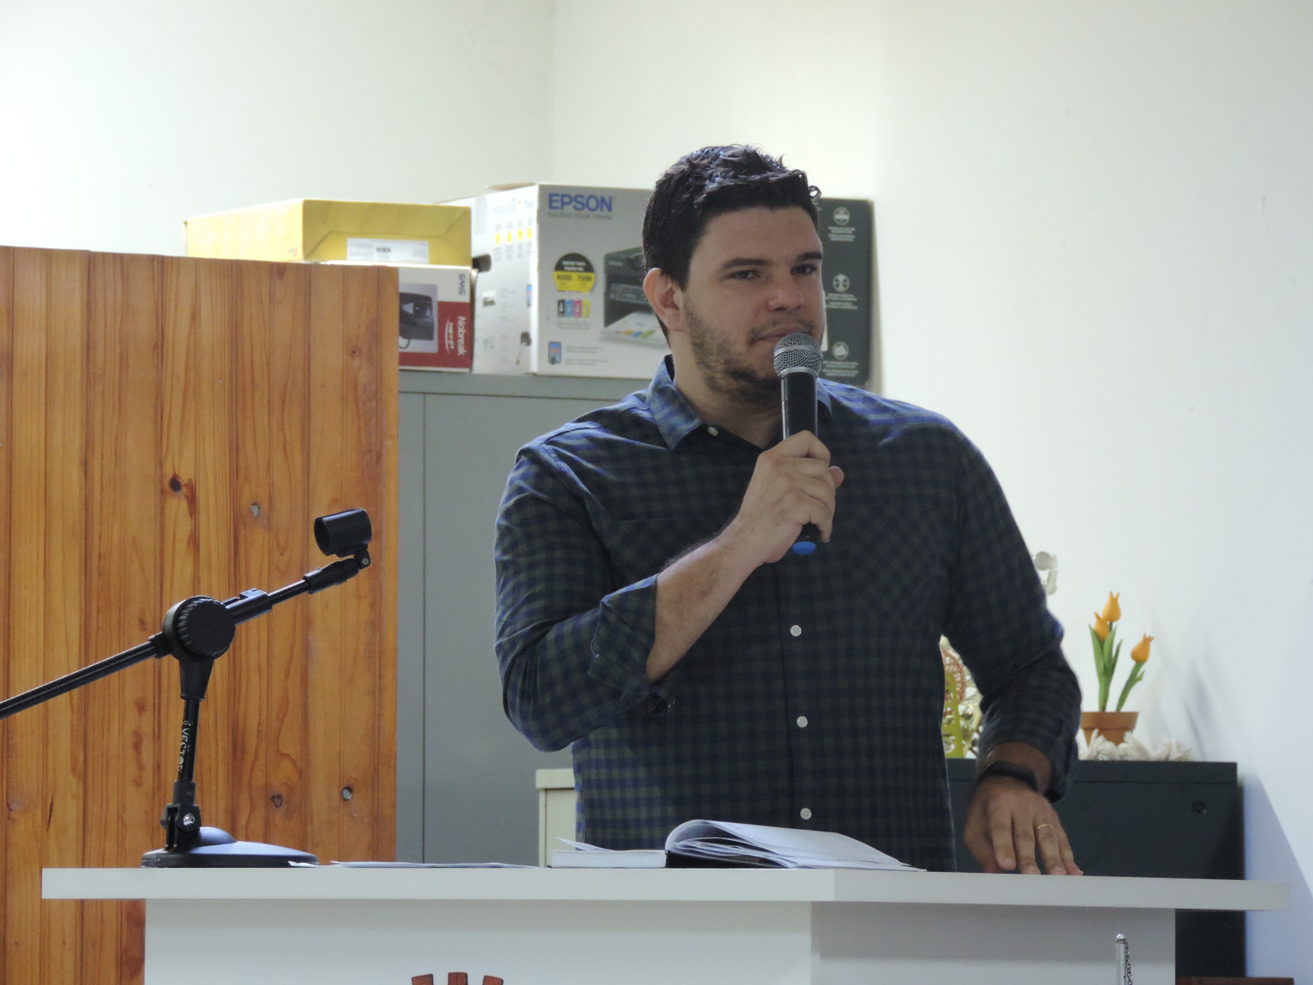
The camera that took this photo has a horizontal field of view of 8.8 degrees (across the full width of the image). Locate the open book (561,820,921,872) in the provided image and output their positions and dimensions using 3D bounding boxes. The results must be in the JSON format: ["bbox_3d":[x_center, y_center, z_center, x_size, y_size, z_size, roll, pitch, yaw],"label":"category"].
[{"bbox_3d":[0.077,0.350,8.423,0.284,0.048,0.226,-2,-4,33],"label":"open book"}]

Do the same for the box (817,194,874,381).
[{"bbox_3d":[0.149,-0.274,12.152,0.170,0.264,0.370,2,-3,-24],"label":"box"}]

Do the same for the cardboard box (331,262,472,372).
[{"bbox_3d":[-0.426,-0.233,11.882,0.213,0.146,0.360,2,-3,-24],"label":"cardboard box"}]

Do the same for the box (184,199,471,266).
[{"bbox_3d":[-0.459,-0.346,11.914,0.251,0.082,0.436,2,-3,-24],"label":"box"}]

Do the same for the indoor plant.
[{"bbox_3d":[0.600,0.241,11.145,0.096,0.223,0.092,0,-3,0],"label":"indoor plant"}]

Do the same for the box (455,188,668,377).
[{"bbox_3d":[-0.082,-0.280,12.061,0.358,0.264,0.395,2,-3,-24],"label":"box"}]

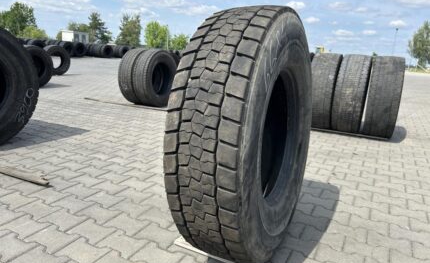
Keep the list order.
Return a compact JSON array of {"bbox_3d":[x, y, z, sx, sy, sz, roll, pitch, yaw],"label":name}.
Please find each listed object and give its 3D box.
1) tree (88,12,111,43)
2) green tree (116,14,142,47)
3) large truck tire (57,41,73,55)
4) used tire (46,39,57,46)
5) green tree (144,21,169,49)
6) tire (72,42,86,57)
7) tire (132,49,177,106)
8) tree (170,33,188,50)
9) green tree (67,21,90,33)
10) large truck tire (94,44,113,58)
[{"bbox_3d":[-18.054,-15.296,50.087,3.874,5.956,3.874,-1,14,-19],"label":"tree"},{"bbox_3d":[-14.013,-15.882,52.971,4.261,6.245,4.261,0,14,-15],"label":"green tree"},{"bbox_3d":[-11.104,-6.147,24.200,0.330,1.030,1.030,9,14,26],"label":"large truck tire"},{"bbox_3d":[-12.585,-6.498,25.000,0.330,1.030,1.030,9,14,26],"label":"used tire"},{"bbox_3d":[-9.955,-16.371,55.000,3.900,5.000,3.800,3,12,0],"label":"green tree"},{"bbox_3d":[-9.892,-5.991,23.700,0.300,1.020,1.020,10,15,26],"label":"tire"},{"bbox_3d":[-1.050,-0.947,5.795,0.300,1.010,1.010,9,14,24],"label":"tire"},{"bbox_3d":[-5.787,-14.472,54.212,3.690,3.937,3.690,2,14,-7],"label":"tree"},{"bbox_3d":[-23.260,-16.267,55.075,4.431,4.881,4.431,-2,15,-22],"label":"green tree"},{"bbox_3d":[-8.771,-6.469,26.200,0.360,1.030,1.030,9,14,26],"label":"large truck tire"}]

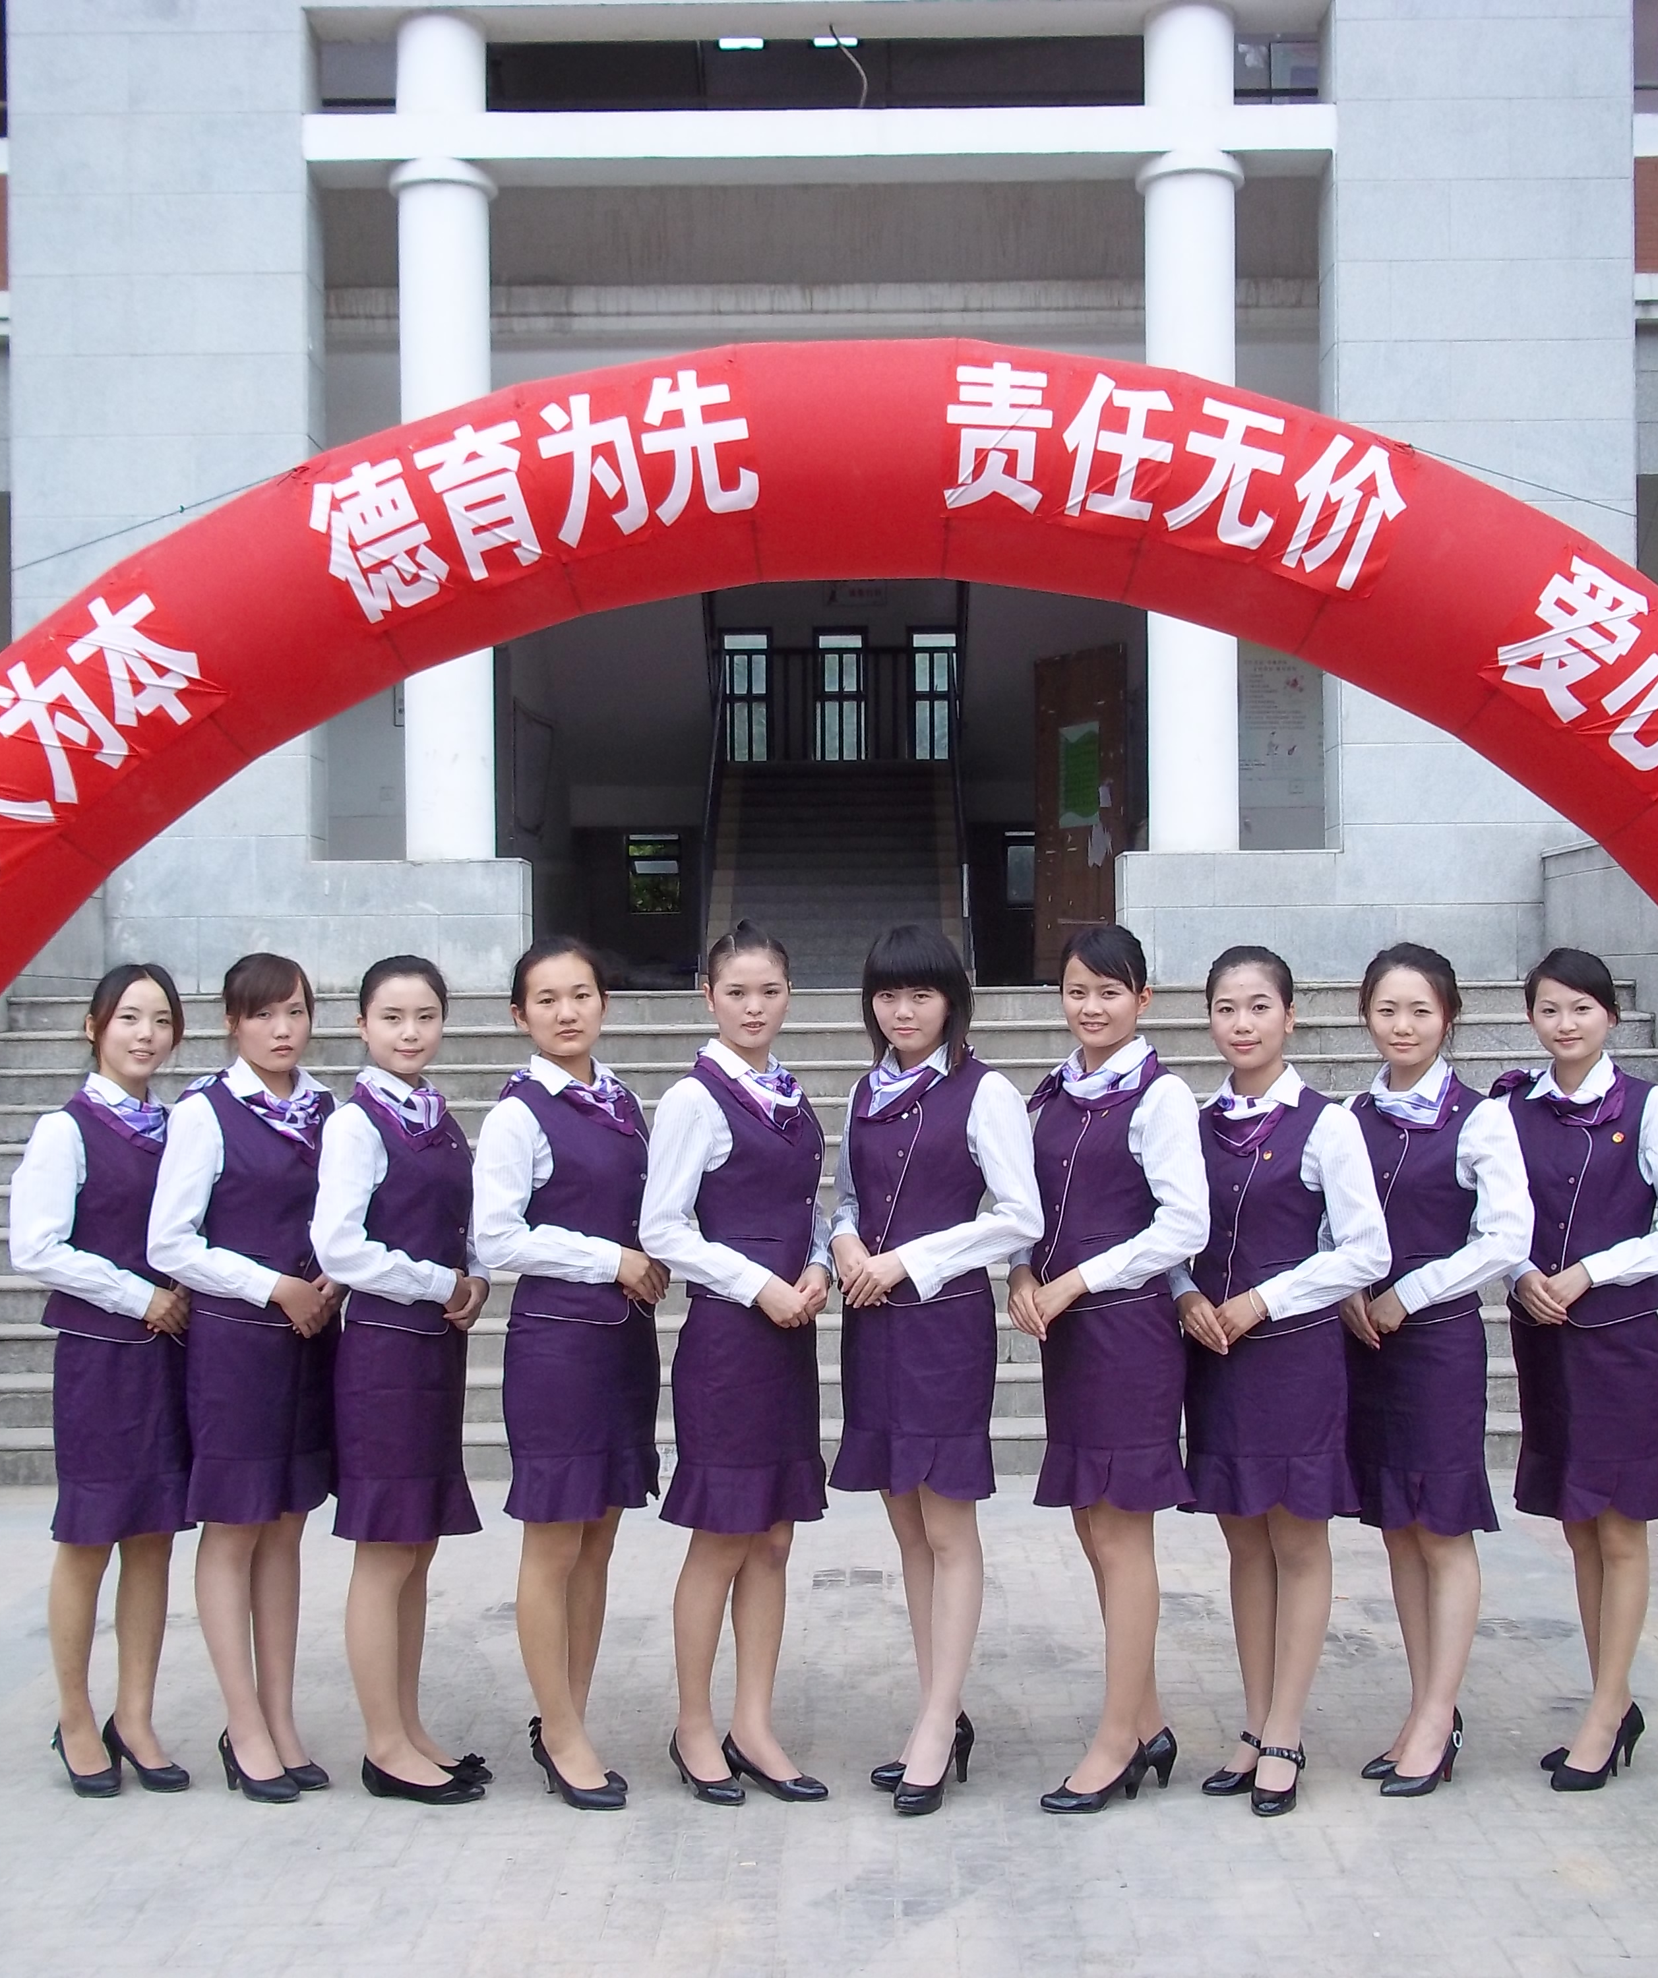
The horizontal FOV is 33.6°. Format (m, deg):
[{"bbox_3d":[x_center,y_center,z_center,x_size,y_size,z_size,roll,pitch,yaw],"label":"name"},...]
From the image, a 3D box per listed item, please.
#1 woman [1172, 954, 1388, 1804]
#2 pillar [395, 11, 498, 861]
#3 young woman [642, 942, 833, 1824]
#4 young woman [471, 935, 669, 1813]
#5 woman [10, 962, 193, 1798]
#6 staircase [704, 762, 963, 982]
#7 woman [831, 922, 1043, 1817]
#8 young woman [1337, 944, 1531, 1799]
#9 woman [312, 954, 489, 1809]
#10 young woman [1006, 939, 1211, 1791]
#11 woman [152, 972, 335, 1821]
[{"bbox_3d":[0.867,0.756,5.429,0.440,1.679,0.330,-1,-1,40],"label":"woman"},{"bbox_3d":[-1.814,-2.632,13.050,0.490,4.039,0.490,-1,0,0],"label":"pillar"},{"bbox_3d":[-0.170,0.715,5.310,0.450,1.693,0.330,-1,0,-41],"label":"young woman"},{"bbox_3d":[-0.504,0.733,5.300,0.330,1.668,0.450,-1,0,44],"label":"young woman"},{"bbox_3d":[-1.462,0.784,5.631,0.330,1.682,0.420,-1,-1,38],"label":"woman"},{"bbox_3d":[0.071,-1.006,23.091,2.052,2.128,3.943,-1,0,1],"label":"staircase"},{"bbox_3d":[0.201,0.716,5.290,0.450,1.687,0.330,-1,0,35],"label":"woman"},{"bbox_3d":[1.177,0.730,5.340,0.450,1.641,0.330,-1,0,42],"label":"young woman"},{"bbox_3d":[-0.838,0.751,5.360,0.330,1.635,0.450,-1,0,42],"label":"woman"},{"bbox_3d":[0.555,0.735,5.414,0.340,1.727,0.430,0,-1,-39],"label":"young woman"},{"bbox_3d":[-1.161,0.774,5.552,0.330,1.693,0.430,-1,-1,38],"label":"woman"}]

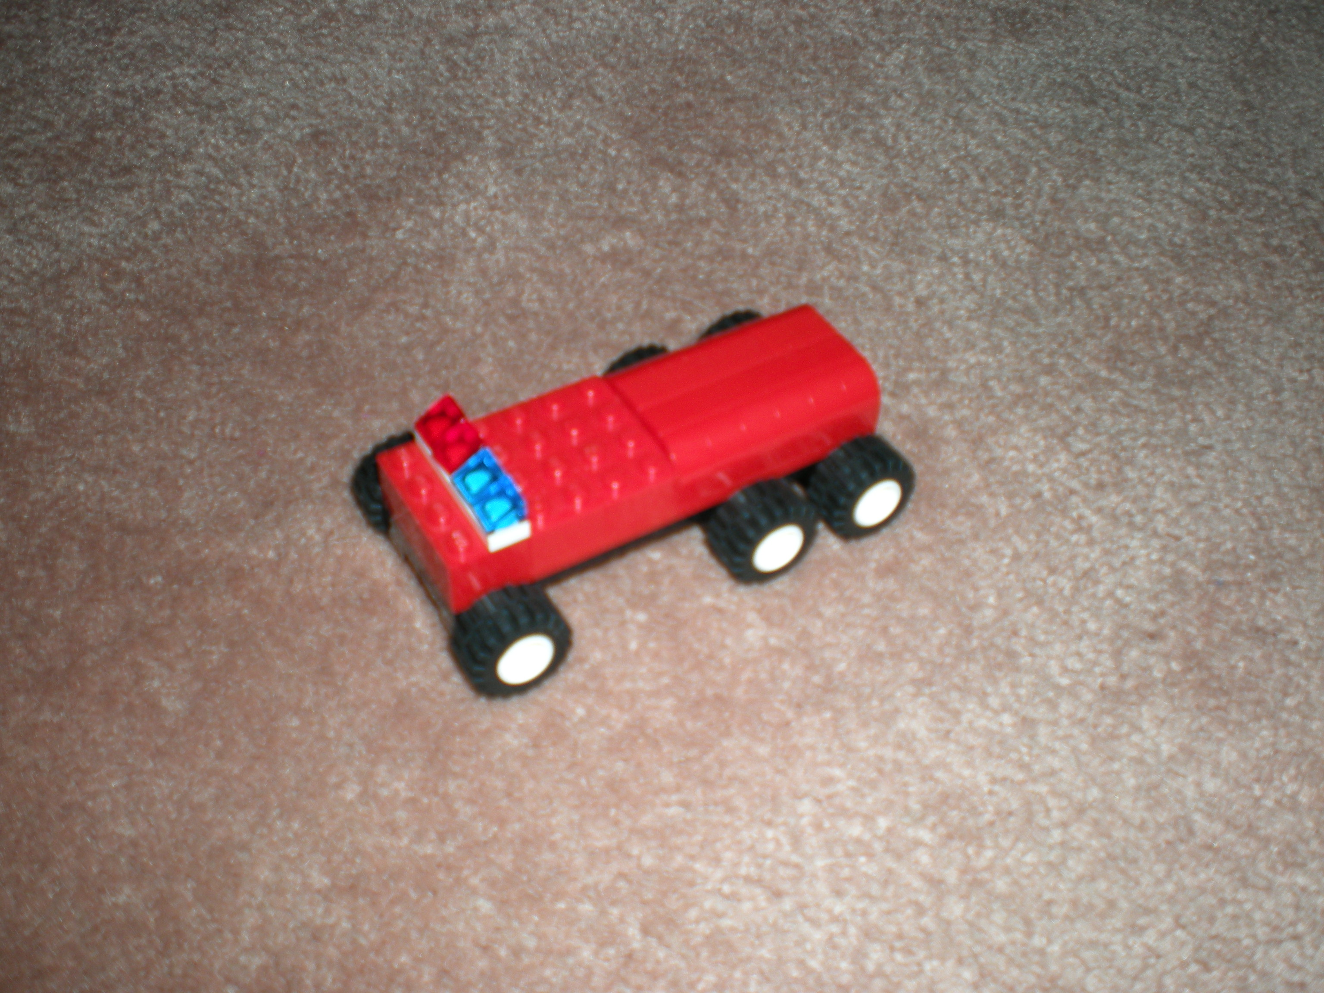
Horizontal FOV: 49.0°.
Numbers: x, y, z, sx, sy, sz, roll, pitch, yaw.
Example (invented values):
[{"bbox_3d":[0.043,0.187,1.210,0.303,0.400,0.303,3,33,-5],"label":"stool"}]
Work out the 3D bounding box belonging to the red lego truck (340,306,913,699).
[{"bbox_3d":[-0.004,-0.008,0.292,0.101,0.038,0.055,-22,52,-21],"label":"red lego truck"}]

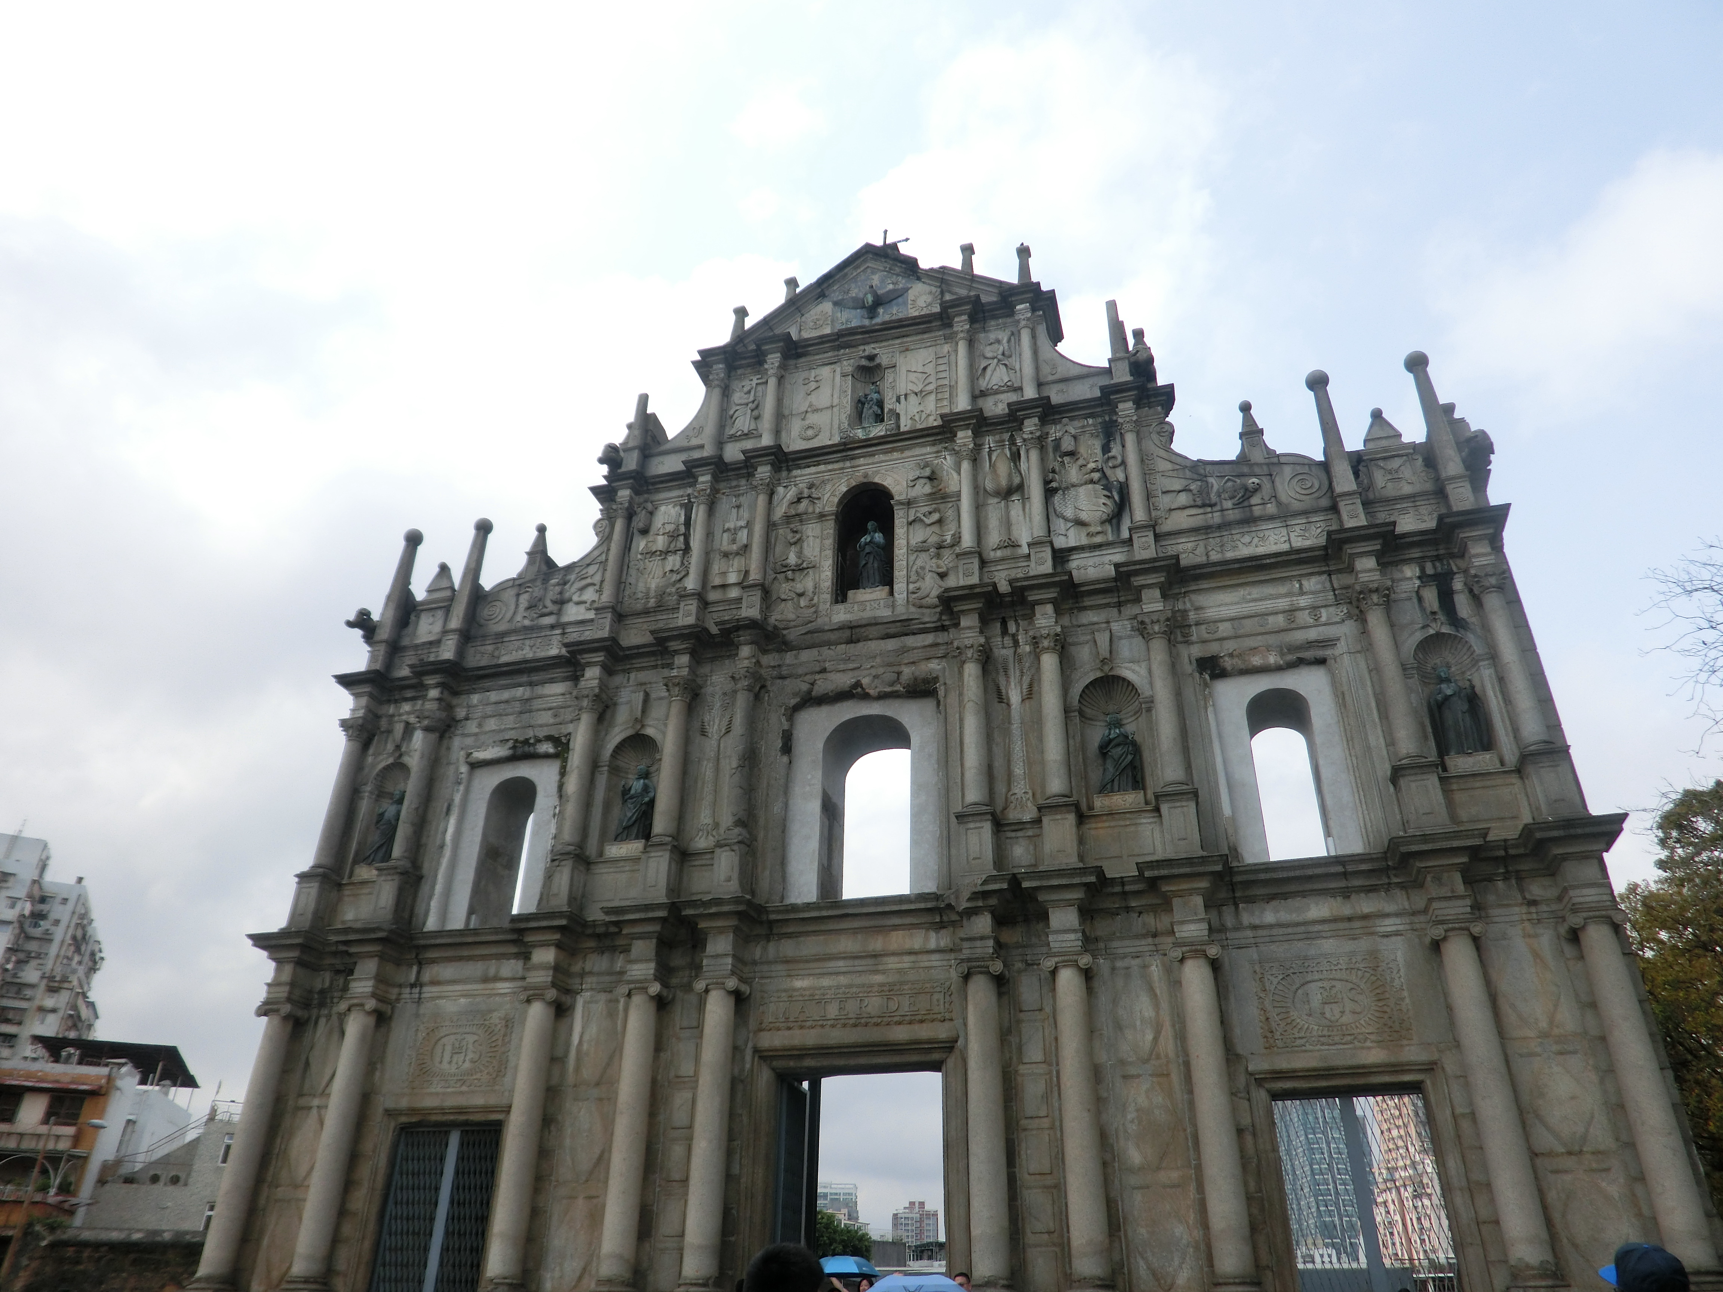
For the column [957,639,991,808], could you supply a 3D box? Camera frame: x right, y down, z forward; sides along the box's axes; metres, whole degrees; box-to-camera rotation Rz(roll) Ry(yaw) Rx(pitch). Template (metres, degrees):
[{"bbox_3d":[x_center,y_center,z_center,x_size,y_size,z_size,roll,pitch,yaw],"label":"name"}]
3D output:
[{"bbox_3d":[2.088,1.383,22.107,0.616,3.420,0.616,-8,-31,14],"label":"column"}]

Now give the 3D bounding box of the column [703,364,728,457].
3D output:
[{"bbox_3d":[-3.345,-5.424,27.447,0.371,2.534,0.371,0,-29,0],"label":"column"}]

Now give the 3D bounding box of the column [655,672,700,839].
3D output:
[{"bbox_3d":[-3.669,2.314,23.081,0.570,3.420,0.570,-8,-31,14],"label":"column"}]

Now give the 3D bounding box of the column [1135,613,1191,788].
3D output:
[{"bbox_3d":[5.289,1.017,20.813,0.570,3.400,0.570,-8,-31,14],"label":"column"}]

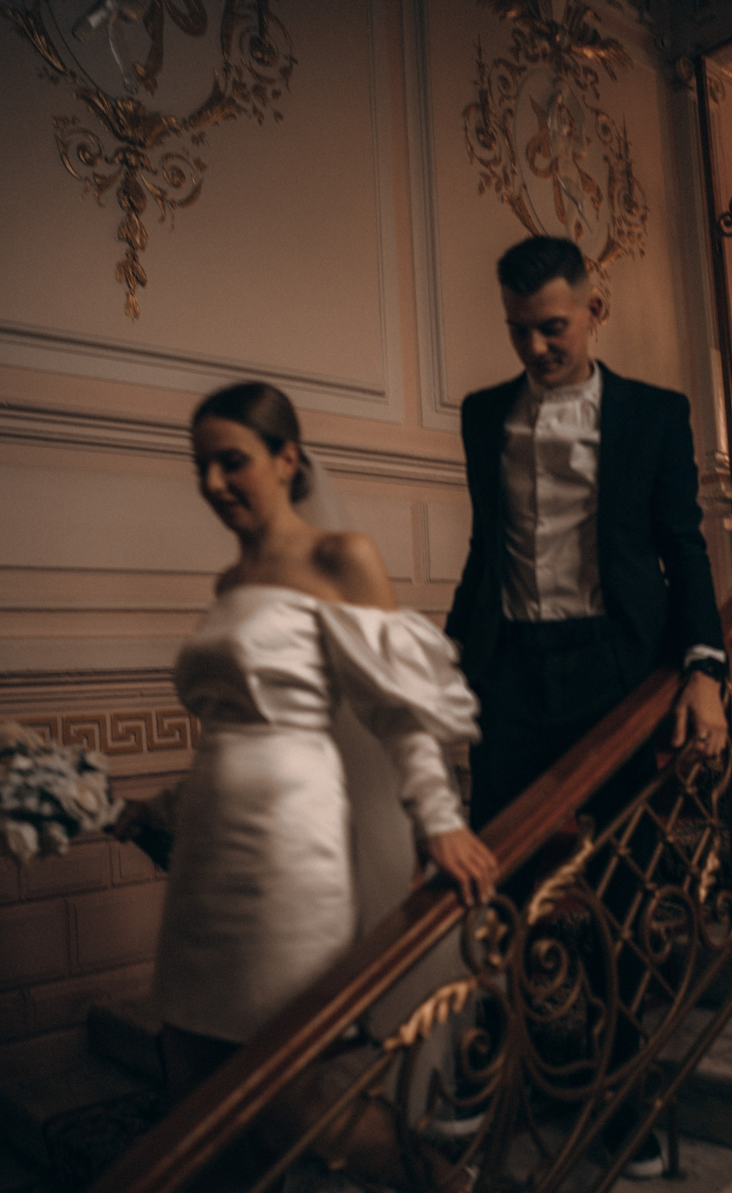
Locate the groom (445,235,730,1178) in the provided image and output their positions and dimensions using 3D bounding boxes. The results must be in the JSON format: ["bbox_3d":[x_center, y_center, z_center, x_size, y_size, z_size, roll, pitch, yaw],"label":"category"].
[{"bbox_3d":[0.421,0.186,2.355,0.560,1.790,0.450,-6,-6,37],"label":"groom"}]

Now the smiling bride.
[{"bbox_3d":[-0.100,0.467,2.008,0.620,1.680,0.580,2,-7,-40],"label":"smiling bride"}]

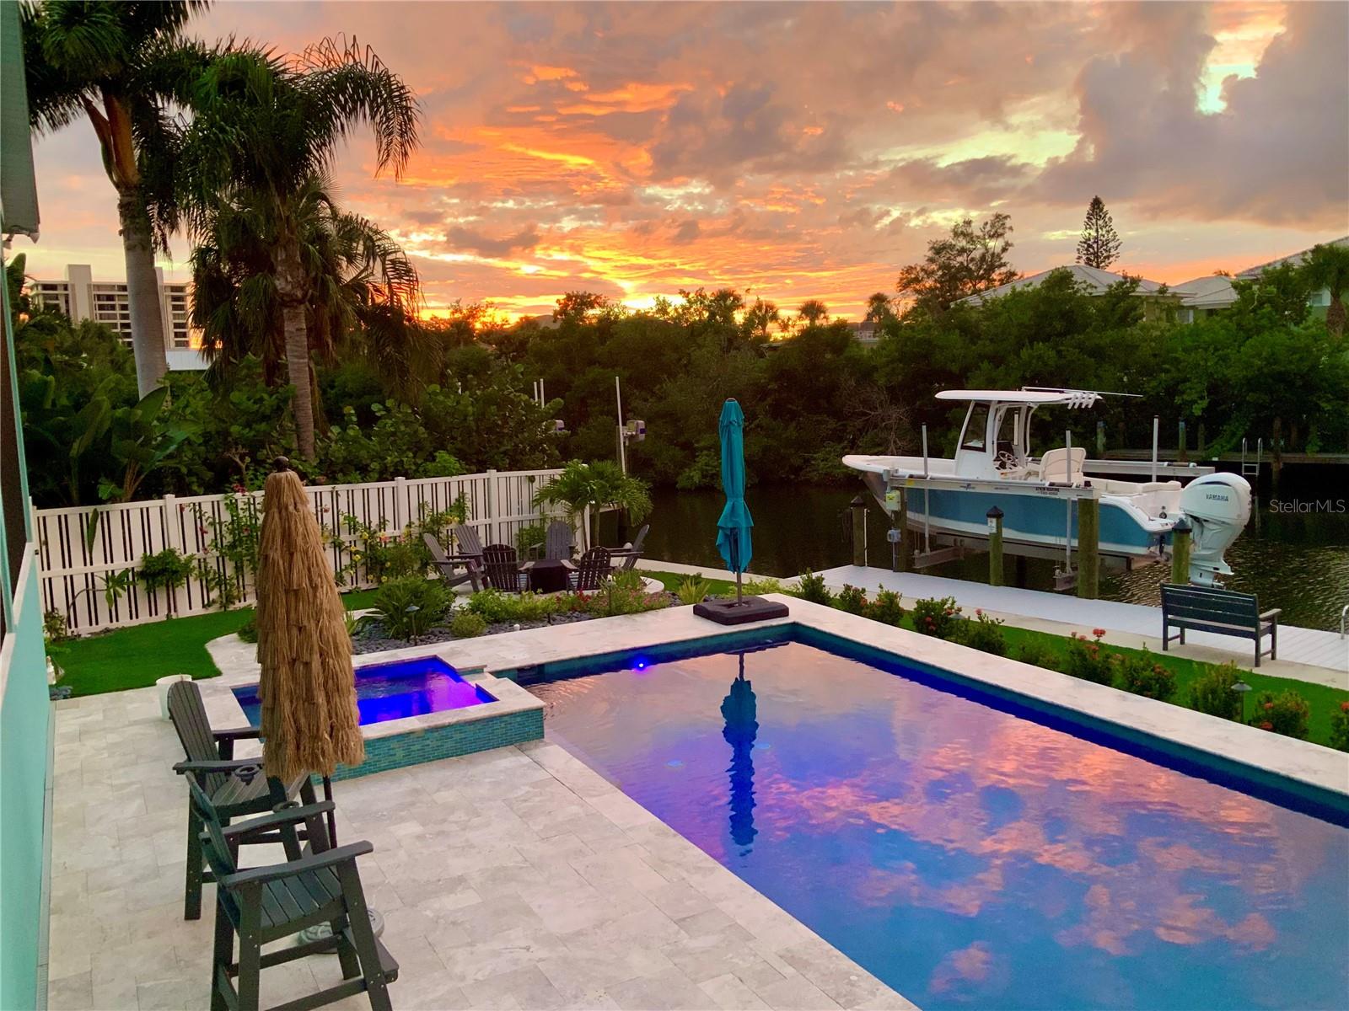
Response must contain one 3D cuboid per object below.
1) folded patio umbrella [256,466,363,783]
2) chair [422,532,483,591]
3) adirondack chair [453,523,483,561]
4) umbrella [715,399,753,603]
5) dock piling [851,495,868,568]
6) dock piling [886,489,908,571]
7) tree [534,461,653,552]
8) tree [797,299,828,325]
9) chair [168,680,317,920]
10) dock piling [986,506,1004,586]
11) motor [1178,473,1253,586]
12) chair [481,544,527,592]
[{"bbox_3d":[-1.924,1.017,6.020,0.540,2.516,0.520,-5,7,0],"label":"folded patio umbrella"},{"bbox_3d":[-3.769,0.931,19.184,0.880,0.960,0.760,-1,7,7],"label":"chair"},{"bbox_3d":[-3.281,0.867,19.346,0.860,0.930,0.760,1,8,27],"label":"adirondack chair"},{"bbox_3d":[0.724,-0.037,13.536,0.440,2.490,0.420,-3,7,0],"label":"umbrella"},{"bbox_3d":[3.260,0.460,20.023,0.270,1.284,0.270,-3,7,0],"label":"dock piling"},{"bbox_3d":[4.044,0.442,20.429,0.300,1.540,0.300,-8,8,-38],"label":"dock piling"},{"bbox_3d":[-1.459,0.222,19.681,2.050,2.047,1.950,-3,7,0],"label":"tree"},{"bbox_3d":[12.479,-13.529,100.552,2.900,9.480,2.900,-3,7,0],"label":"tree"},{"bbox_3d":[-2.441,1.654,6.693,0.860,1.319,0.680,-3,7,-6],"label":"chair"},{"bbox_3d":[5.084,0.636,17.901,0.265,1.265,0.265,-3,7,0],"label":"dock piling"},{"bbox_3d":[8.503,0.424,17.827,0.640,1.880,1.000,-8,8,-38],"label":"motor"},{"bbox_3d":[-2.607,1.033,17.896,0.760,0.960,0.880,-1,7,7],"label":"chair"}]

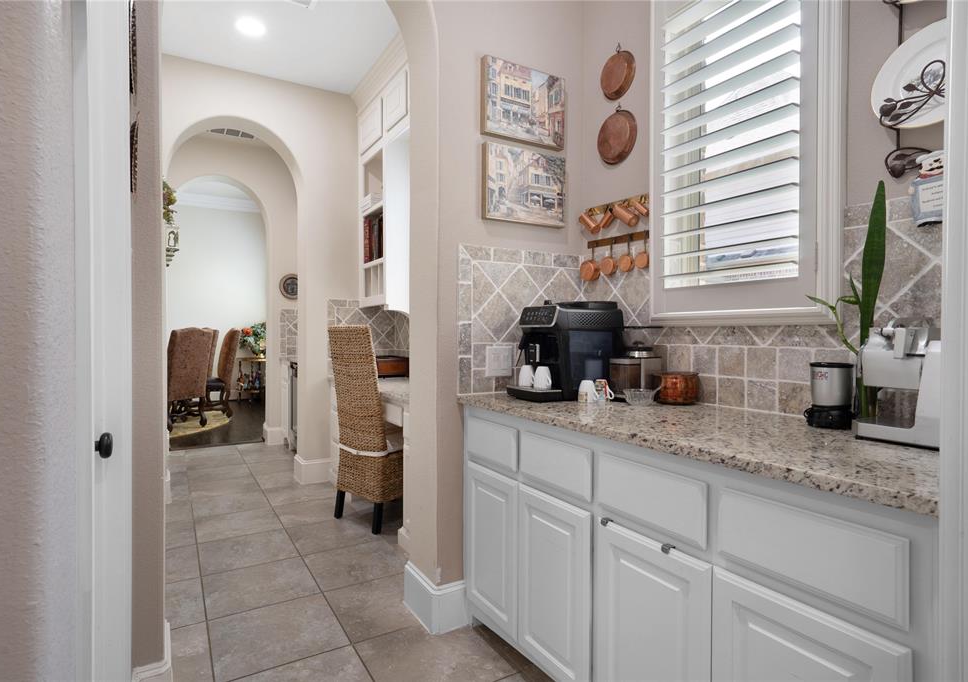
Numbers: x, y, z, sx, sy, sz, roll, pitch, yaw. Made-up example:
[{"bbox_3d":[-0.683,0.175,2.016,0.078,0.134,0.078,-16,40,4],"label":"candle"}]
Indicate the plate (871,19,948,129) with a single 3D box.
[{"bbox_3d":[1.050,-0.625,1.254,0.030,0.262,0.262,10,-4,-30],"label":"plate"}]

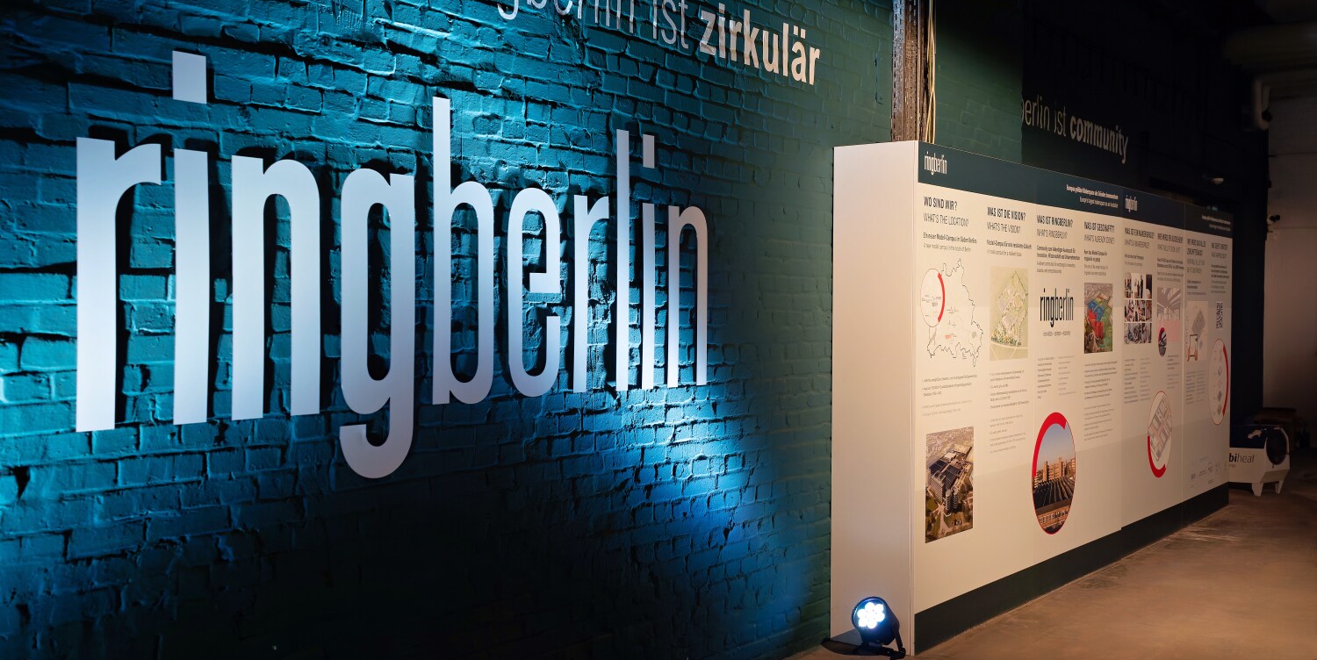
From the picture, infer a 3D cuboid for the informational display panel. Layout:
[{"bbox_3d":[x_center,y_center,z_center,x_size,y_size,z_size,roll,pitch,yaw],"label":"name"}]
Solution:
[{"bbox_3d":[2.843,0.288,8.571,0.456,2.450,5.917,1,1,37],"label":"informational display panel"}]

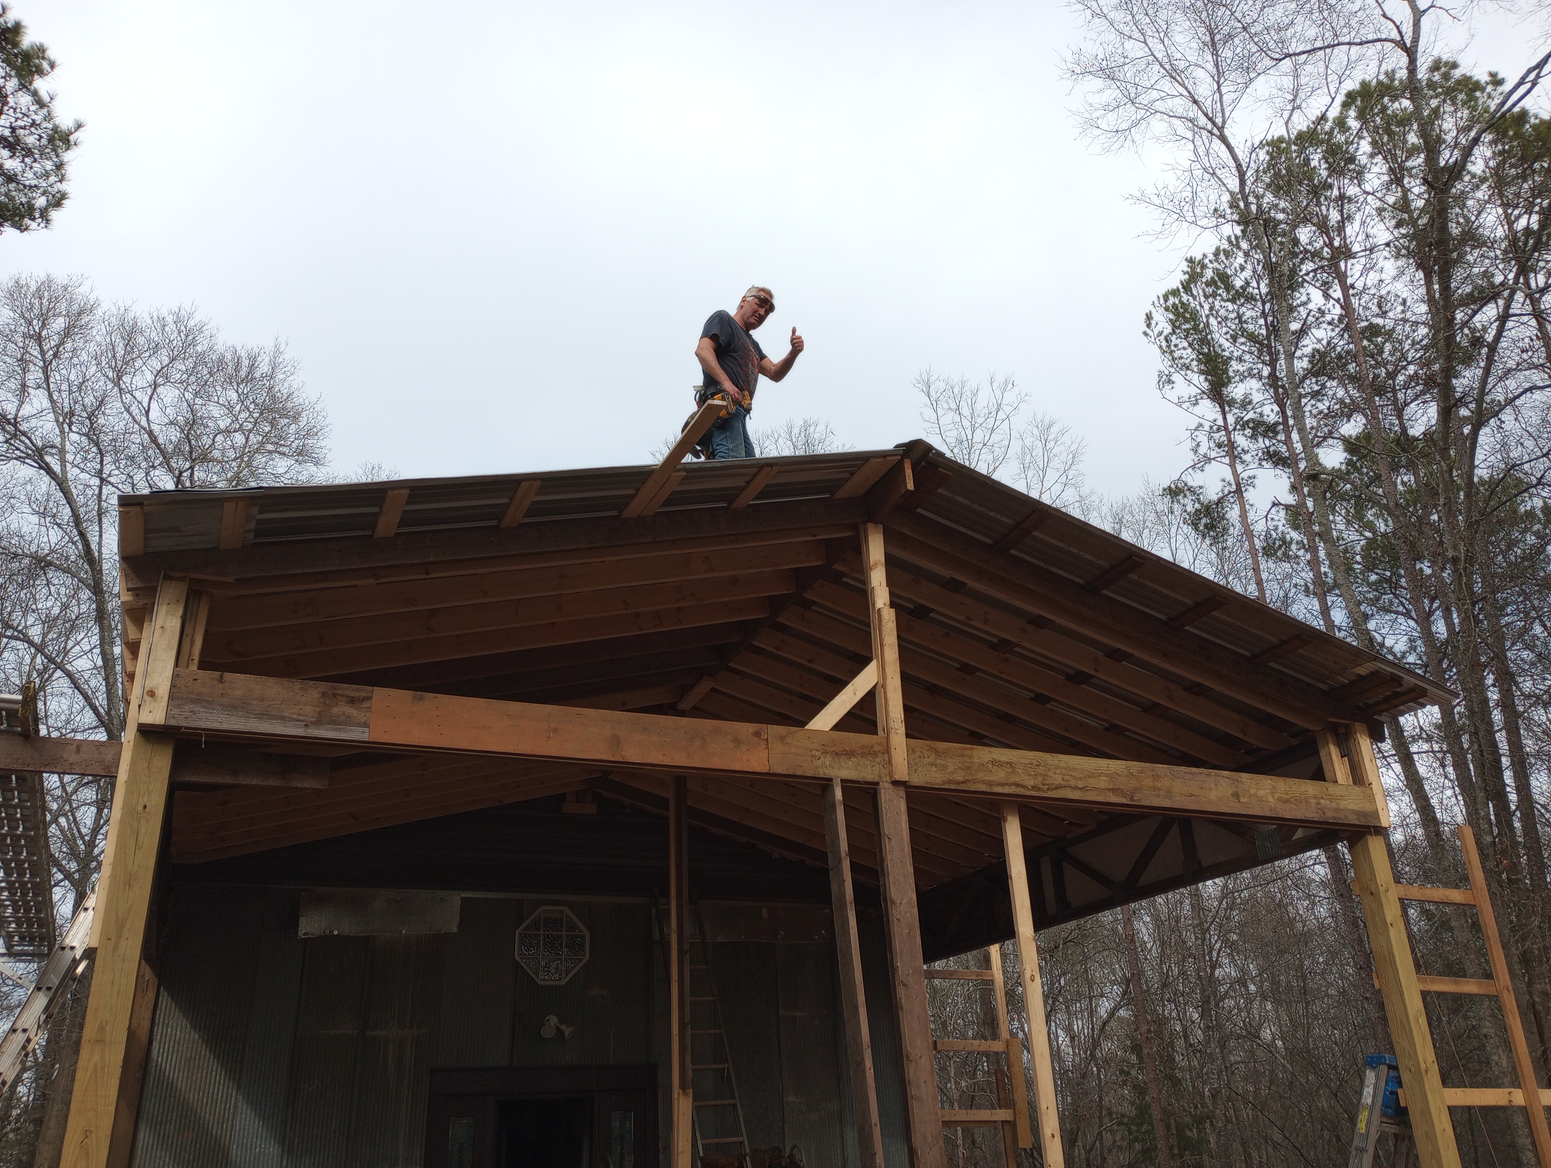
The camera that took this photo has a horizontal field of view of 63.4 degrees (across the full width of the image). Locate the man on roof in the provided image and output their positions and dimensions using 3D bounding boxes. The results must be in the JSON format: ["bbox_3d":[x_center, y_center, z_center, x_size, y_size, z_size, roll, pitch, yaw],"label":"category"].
[{"bbox_3d":[-0.196,-1.084,7.466,0.470,1.712,0.600,-17,-28,28],"label":"man on roof"}]

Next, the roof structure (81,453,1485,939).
[{"bbox_3d":[-0.357,1.146,8.548,7.270,1.800,5.570,8,-27,-23],"label":"roof structure"}]

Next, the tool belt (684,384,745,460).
[{"bbox_3d":[-0.338,-0.967,7.423,0.370,0.380,0.500,-17,-28,28],"label":"tool belt"}]

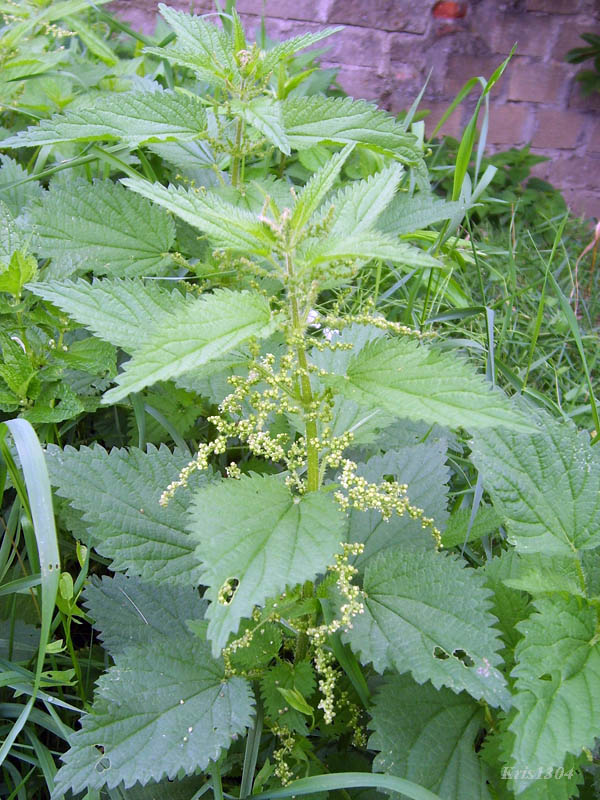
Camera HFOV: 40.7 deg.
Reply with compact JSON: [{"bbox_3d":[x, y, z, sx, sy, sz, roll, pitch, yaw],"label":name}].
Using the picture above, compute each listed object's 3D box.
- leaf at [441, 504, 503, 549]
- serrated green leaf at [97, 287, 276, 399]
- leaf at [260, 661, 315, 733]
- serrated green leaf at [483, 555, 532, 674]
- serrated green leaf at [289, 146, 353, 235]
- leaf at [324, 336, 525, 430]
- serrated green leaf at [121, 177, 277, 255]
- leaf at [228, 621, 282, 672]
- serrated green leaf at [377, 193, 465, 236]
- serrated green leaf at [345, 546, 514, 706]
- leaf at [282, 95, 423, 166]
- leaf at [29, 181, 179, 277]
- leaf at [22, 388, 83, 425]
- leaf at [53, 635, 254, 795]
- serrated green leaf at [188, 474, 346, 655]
[{"bbox_3d":[0.140,0.104,0.655,0.059,0.012,0.045,-15,55,-10],"label":"leaf"},{"bbox_3d":[-0.060,-0.030,0.440,0.105,0.018,0.050,-27,56,-22],"label":"serrated green leaf"},{"bbox_3d":[-0.008,0.209,0.567,0.036,0.010,0.049,-5,69,-3],"label":"leaf"},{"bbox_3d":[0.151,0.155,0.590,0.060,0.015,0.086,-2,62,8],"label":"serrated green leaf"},{"bbox_3d":[0.013,-0.115,0.437,0.025,0.012,0.069,10,59,41],"label":"serrated green leaf"},{"bbox_3d":[0.074,-0.008,0.457,0.118,0.025,0.065,16,50,5],"label":"leaf"},{"bbox_3d":[-0.059,-0.108,0.470,0.102,0.016,0.036,24,54,11],"label":"serrated green leaf"},{"bbox_3d":[-0.033,0.181,0.595,0.045,0.012,0.045,12,51,-13],"label":"leaf"},{"bbox_3d":[0.085,-0.137,0.605,0.080,0.018,0.045,-11,59,-7],"label":"serrated green leaf"},{"bbox_3d":[0.084,0.143,0.520,0.117,0.022,0.083,34,67,20],"label":"serrated green leaf"},{"bbox_3d":[0.039,-0.201,0.605,0.107,0.025,0.060,7,62,5],"label":"leaf"},{"bbox_3d":[-0.151,-0.126,0.602,0.134,0.022,0.083,13,62,16],"label":"leaf"},{"bbox_3d":[-0.175,0.005,0.575,0.046,0.013,0.028,-5,59,-13],"label":"leaf"},{"bbox_3d":[-0.097,0.207,0.526,0.133,0.022,0.088,-32,46,-9],"label":"leaf"},{"bbox_3d":[-0.020,0.090,0.447,0.082,0.025,0.109,16,52,20],"label":"serrated green leaf"}]

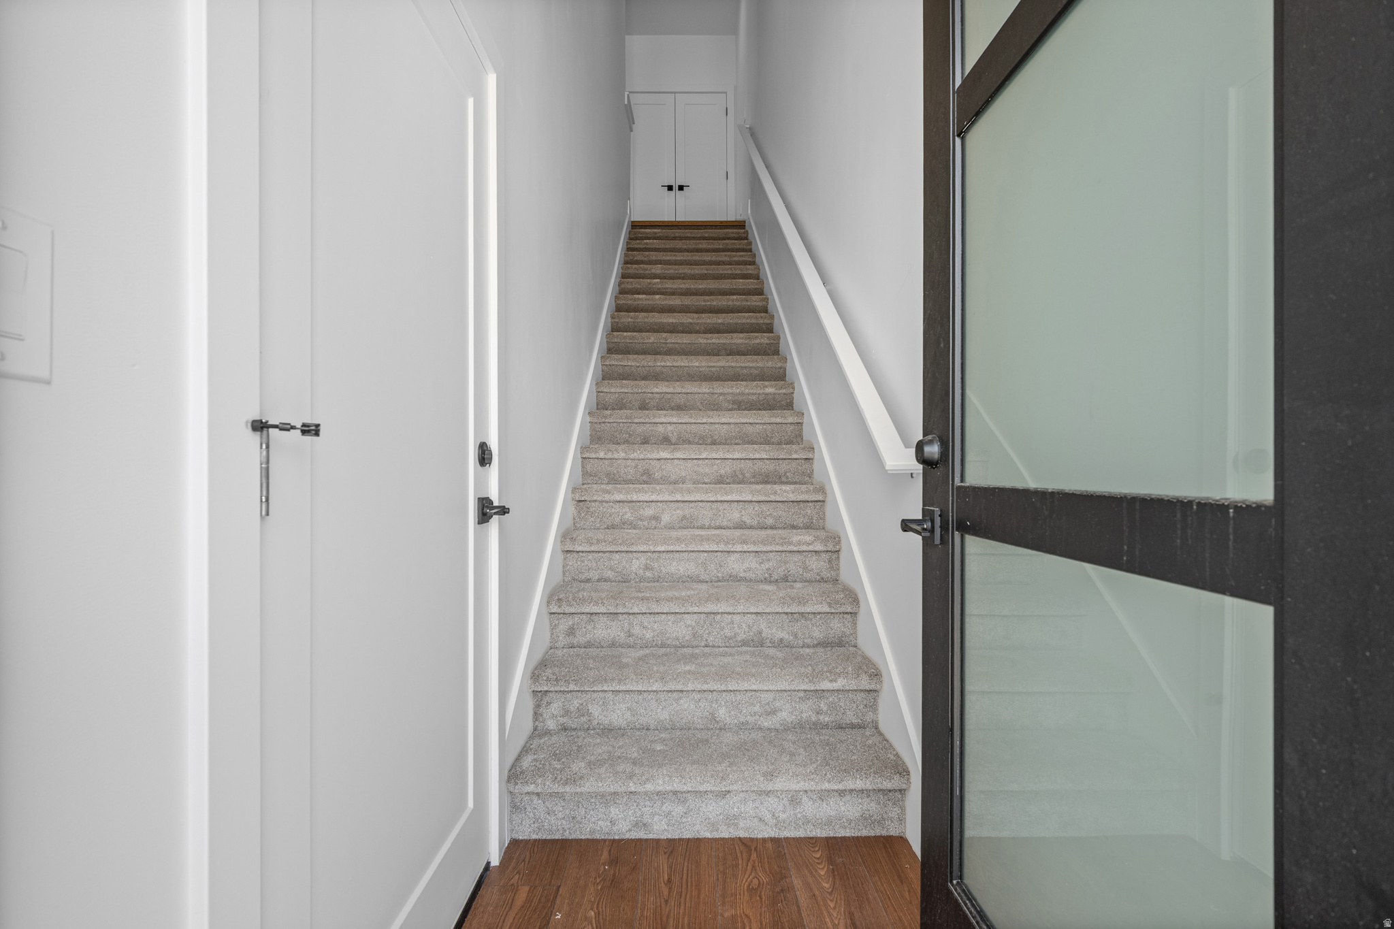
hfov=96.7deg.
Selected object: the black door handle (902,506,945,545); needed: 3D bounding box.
[{"bbox_3d":[0.408,0.112,1.112,0.058,0.064,0.125,0,0,0],"label":"black door handle"}]

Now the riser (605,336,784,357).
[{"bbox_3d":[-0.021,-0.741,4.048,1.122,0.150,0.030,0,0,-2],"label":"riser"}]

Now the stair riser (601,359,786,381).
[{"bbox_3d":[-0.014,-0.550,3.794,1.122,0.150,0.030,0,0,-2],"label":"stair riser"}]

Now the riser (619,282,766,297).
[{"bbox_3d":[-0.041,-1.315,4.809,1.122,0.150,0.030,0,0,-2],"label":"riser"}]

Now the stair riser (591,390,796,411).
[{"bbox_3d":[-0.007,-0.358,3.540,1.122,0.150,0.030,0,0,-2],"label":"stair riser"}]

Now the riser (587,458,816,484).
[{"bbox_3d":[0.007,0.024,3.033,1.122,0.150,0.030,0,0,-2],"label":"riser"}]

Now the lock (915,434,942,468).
[{"bbox_3d":[0.423,-0.025,1.143,0.027,0.062,0.062,0,0,0],"label":"lock"}]

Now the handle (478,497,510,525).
[{"bbox_3d":[-0.478,0.109,1.446,0.066,0.064,0.127,0,0,-2],"label":"handle"}]

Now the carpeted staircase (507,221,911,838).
[{"bbox_3d":[-0.017,-0.666,3.911,1.122,3.441,4.376,0,0,-2],"label":"carpeted staircase"}]

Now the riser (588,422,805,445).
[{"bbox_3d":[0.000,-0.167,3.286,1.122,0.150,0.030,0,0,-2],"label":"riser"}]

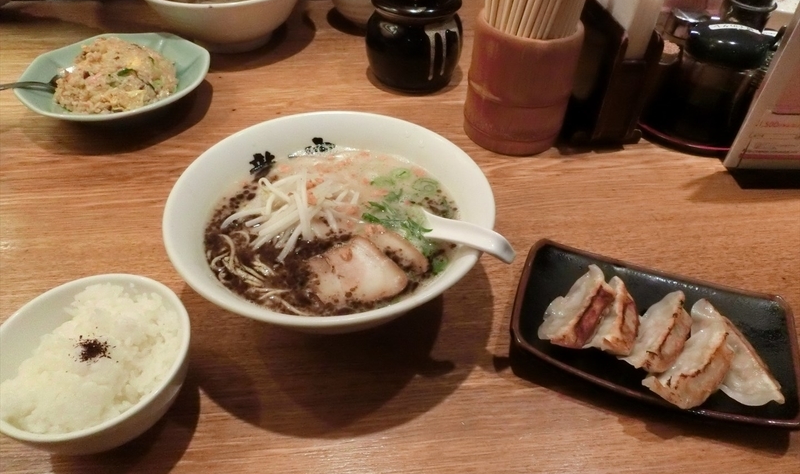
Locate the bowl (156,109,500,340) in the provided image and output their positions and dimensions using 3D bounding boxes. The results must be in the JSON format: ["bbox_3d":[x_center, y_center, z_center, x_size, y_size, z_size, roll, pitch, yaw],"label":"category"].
[{"bbox_3d":[-0.044,0.004,0.399,0.207,0.081,0.207,1,43,-1],"label":"bowl"}]

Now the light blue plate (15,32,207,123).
[{"bbox_3d":[-0.282,-0.151,0.583,0.175,0.042,0.178,2,43,0],"label":"light blue plate"}]

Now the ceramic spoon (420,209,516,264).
[{"bbox_3d":[0.024,-0.005,0.384,0.042,0.038,0.145,-27,34,-27],"label":"ceramic spoon"}]

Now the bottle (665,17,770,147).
[{"bbox_3d":[0.310,-0.153,0.565,0.087,0.090,0.087,2,43,0],"label":"bottle"}]

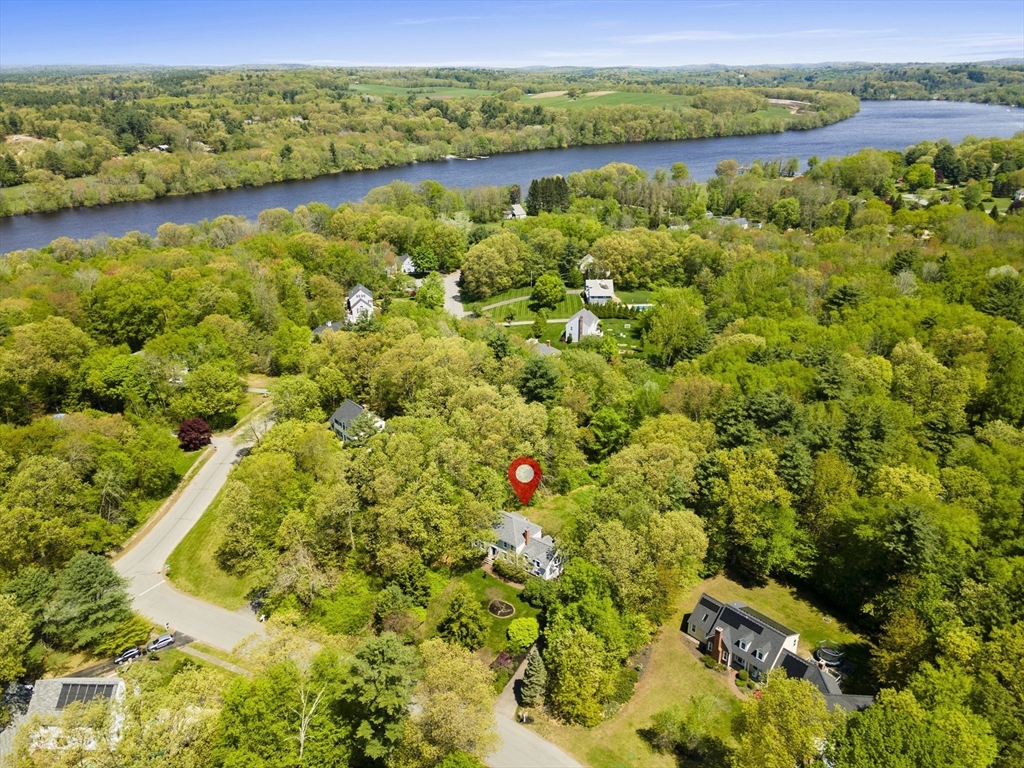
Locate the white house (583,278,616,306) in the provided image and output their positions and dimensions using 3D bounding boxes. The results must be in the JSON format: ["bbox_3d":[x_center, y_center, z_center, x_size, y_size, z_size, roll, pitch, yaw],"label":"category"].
[{"bbox_3d":[36.300,-36.522,292.143,11.200,9.500,9.500,1,24,3],"label":"white house"}]

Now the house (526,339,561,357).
[{"bbox_3d":[11.180,-9.480,236.720,13.500,8.000,9.000,20,31,38],"label":"house"}]

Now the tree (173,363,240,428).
[{"bbox_3d":[-83.055,4.276,193.975,17.810,19.410,17.810,-11,26,-23],"label":"tree"}]

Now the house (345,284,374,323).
[{"bbox_3d":[-60.580,-32.550,285.200,9.000,10.300,14.500,-6,25,-13],"label":"house"}]

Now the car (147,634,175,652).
[{"bbox_3d":[-64.150,47.200,129.470,4.600,1.650,1.850,-14,28,-29],"label":"car"}]

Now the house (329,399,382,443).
[{"bbox_3d":[-39.300,10.327,185.142,9.500,9.600,13.200,-22,32,-40],"label":"house"}]

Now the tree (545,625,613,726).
[{"bbox_3d":[9.960,43.820,106.610,10.140,17.580,10.140,0,24,0],"label":"tree"}]

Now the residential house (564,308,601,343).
[{"bbox_3d":[25.266,-21.149,255.552,9.800,9.400,9.800,4,25,9],"label":"residential house"}]

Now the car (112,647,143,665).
[{"bbox_3d":[-68.700,48.410,126.860,4.600,1.600,1.850,-15,28,-30],"label":"car"}]

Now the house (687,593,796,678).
[{"bbox_3d":[40.662,44.158,127.071,16.200,7.400,10.500,21,32,39],"label":"house"}]

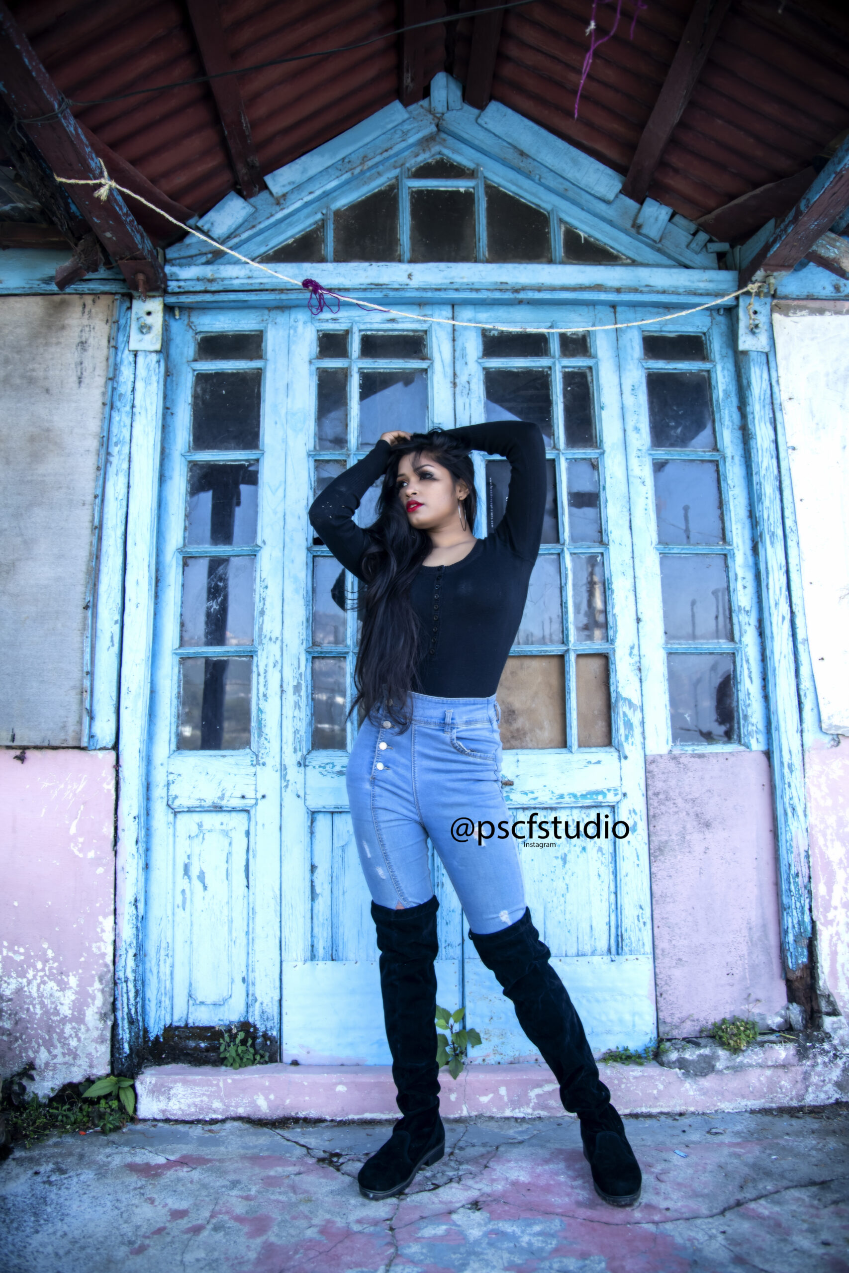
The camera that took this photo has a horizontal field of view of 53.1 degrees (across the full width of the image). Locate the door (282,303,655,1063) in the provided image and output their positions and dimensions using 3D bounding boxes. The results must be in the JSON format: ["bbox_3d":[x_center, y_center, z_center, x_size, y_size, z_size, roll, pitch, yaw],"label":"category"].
[{"bbox_3d":[0.101,0.055,2.344,0.952,2.076,0.075,0,-9,-1],"label":"door"}]

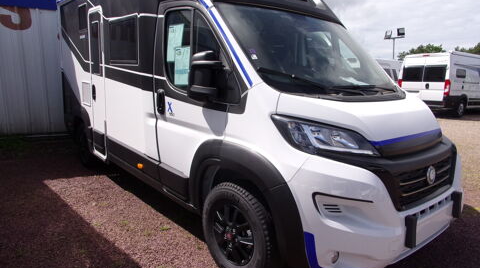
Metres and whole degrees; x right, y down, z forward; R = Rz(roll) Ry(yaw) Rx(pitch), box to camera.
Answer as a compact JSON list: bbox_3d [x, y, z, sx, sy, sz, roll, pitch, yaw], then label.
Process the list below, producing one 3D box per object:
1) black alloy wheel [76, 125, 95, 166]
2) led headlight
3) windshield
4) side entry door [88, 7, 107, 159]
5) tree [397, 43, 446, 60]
[{"bbox_3d":[-2.241,0.111,5.219,0.230,0.720,0.720,-6,14,-39],"label":"black alloy wheel"},{"bbox_3d":[0.527,0.021,2.116,0.460,0.250,0.540,-6,14,-39],"label":"led headlight"},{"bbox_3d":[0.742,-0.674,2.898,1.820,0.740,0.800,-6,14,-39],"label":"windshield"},{"bbox_3d":[-1.781,-0.621,4.352,0.080,1.790,0.560,-6,14,-39],"label":"side entry door"},{"bbox_3d":[23.558,-8.891,45.000,6.500,6.000,6.000,8,12,25],"label":"tree"}]

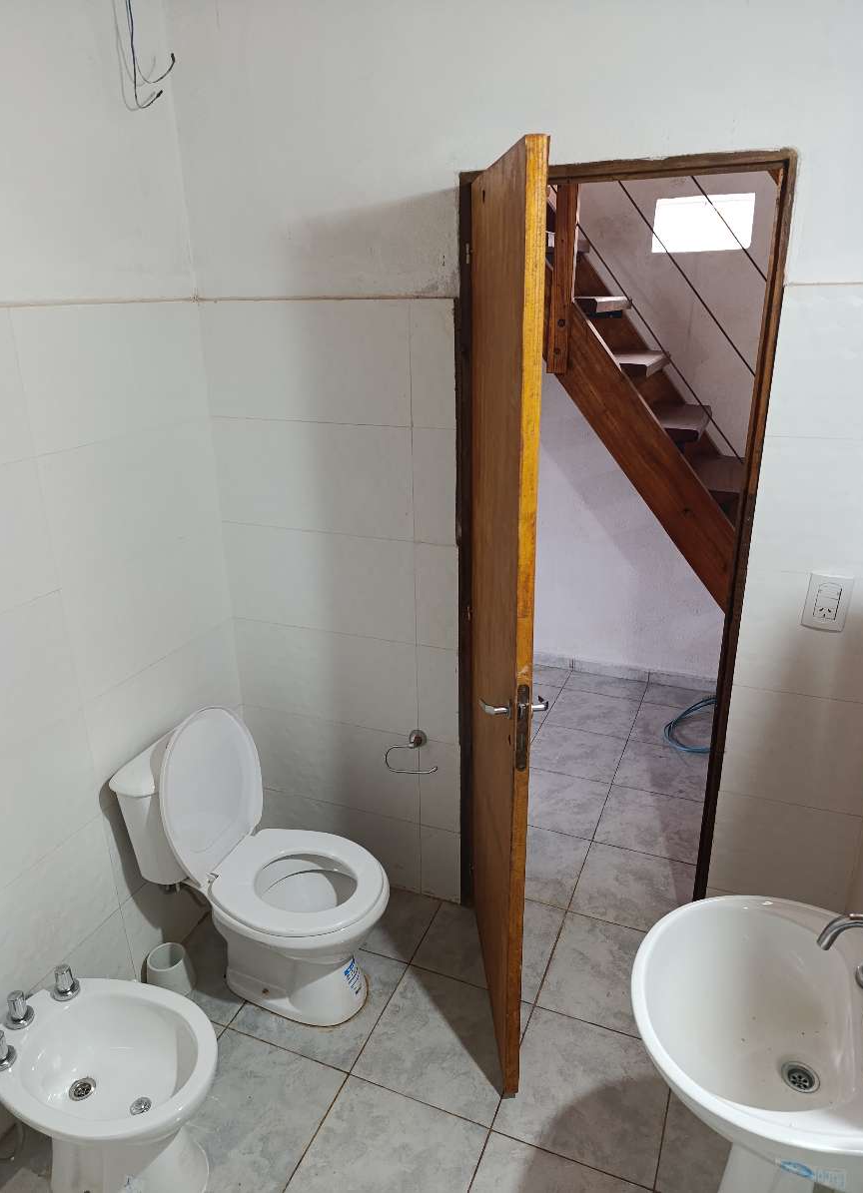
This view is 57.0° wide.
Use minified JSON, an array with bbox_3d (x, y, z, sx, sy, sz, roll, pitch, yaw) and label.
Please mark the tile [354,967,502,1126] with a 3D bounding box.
[{"bbox_3d":[0.041,1.127,2.021,0.361,0.010,0.361,7,22,21],"label":"tile"}]

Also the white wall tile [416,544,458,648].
[{"bbox_3d":[0.018,-0.006,2.134,0.126,0.298,0.010,7,21,20],"label":"white wall tile"}]

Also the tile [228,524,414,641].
[{"bbox_3d":[-0.320,-0.042,2.266,0.604,0.298,0.010,7,22,20],"label":"tile"}]

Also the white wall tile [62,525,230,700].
[{"bbox_3d":[-0.718,0.021,2.096,0.010,0.295,0.617,7,22,20],"label":"white wall tile"}]

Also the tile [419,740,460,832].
[{"bbox_3d":[0.024,0.559,2.354,0.122,0.298,0.010,7,22,21],"label":"tile"}]

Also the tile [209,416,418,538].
[{"bbox_3d":[-0.330,-0.323,2.171,0.608,0.298,0.010,7,22,21],"label":"tile"}]

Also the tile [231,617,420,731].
[{"bbox_3d":[-0.316,0.238,2.369,0.604,0.298,0.010,7,22,20],"label":"tile"}]

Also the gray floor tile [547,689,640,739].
[{"bbox_3d":[0.739,0.531,3.587,0.360,0.010,0.364,7,22,22],"label":"gray floor tile"}]

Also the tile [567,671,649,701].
[{"bbox_3d":[0.848,0.440,3.830,0.360,0.010,0.200,7,22,22],"label":"tile"}]

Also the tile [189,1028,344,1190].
[{"bbox_3d":[-0.438,1.205,1.839,0.363,0.010,0.368,7,22,21],"label":"tile"}]

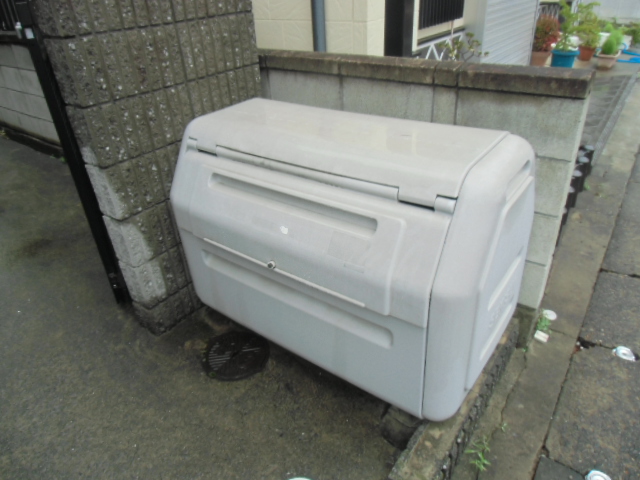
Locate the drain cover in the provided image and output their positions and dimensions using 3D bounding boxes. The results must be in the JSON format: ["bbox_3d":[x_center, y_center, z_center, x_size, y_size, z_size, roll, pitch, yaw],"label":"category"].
[{"bbox_3d":[-0.323,0.447,1.726,0.274,0.020,0.274,-3,31,2],"label":"drain cover"}]

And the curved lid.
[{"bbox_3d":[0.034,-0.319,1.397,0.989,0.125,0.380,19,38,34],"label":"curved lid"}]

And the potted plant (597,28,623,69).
[{"bbox_3d":[3.728,-2.462,5.697,0.230,0.435,0.470,19,38,34],"label":"potted plant"}]

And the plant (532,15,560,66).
[{"bbox_3d":[2.803,-2.447,5.532,0.356,0.690,0.356,19,38,34],"label":"plant"}]

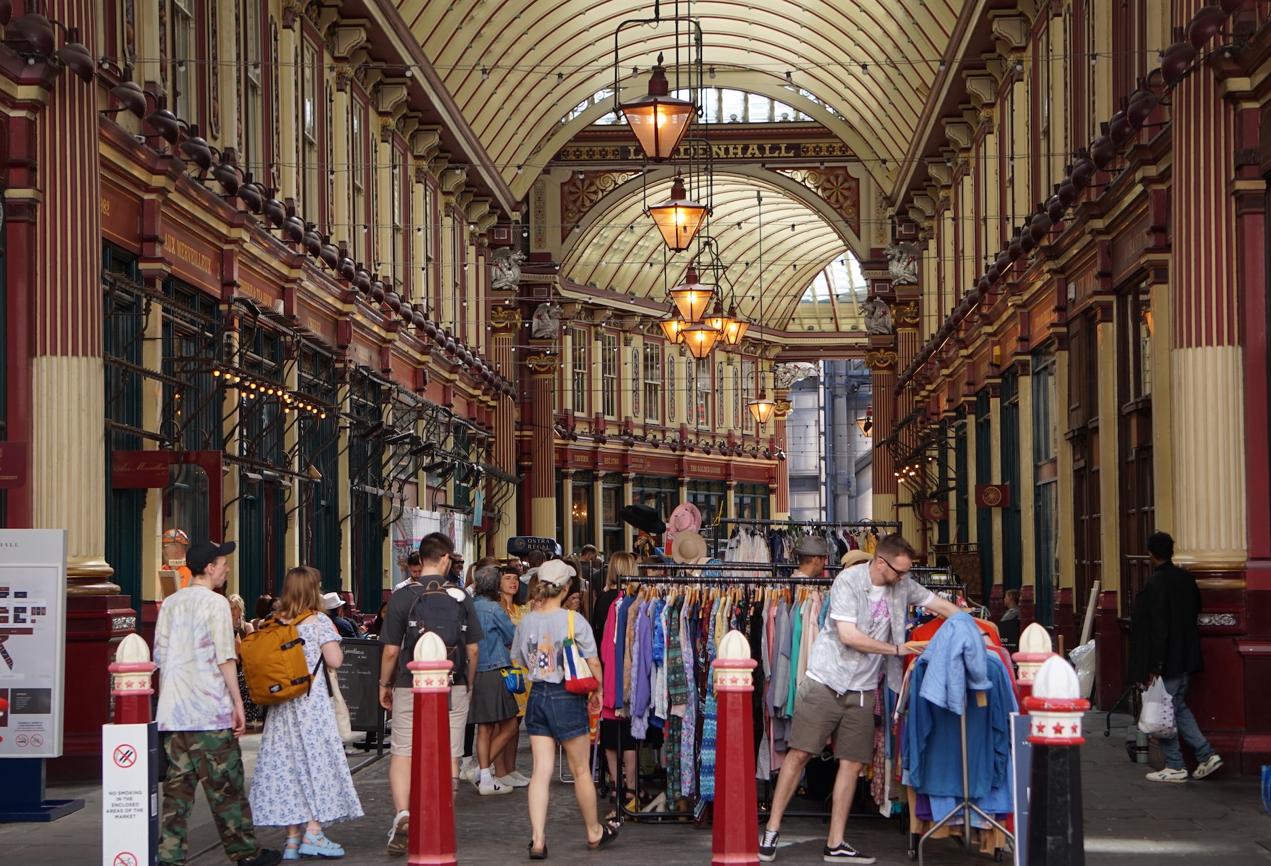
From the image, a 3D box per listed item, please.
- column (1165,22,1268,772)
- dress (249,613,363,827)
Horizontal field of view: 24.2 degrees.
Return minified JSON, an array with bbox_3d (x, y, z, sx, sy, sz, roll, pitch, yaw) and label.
[{"bbox_3d":[4.412,-0.519,22.651,0.770,6.200,0.770,-1,-3,2],"label":"column"},{"bbox_3d":[-1.826,1.594,16.450,0.480,1.200,0.540,2,-4,-45],"label":"dress"}]

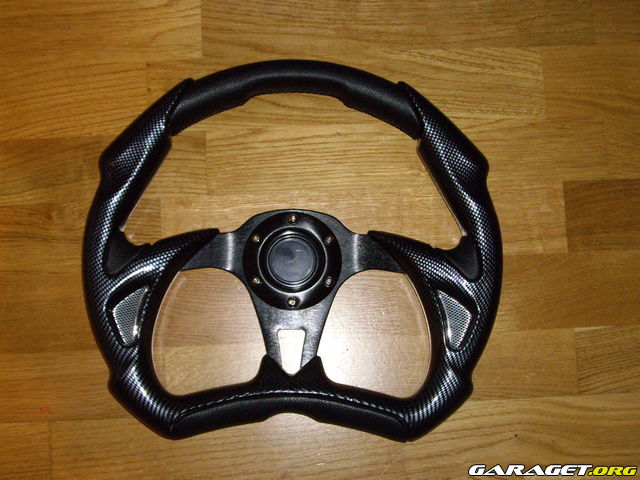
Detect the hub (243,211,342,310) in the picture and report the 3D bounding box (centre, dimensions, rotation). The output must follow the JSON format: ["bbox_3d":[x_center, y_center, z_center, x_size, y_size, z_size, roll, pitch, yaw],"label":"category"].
[{"bbox_3d":[-0.024,0.018,0.872,0.086,0.024,0.086,0,83,-2],"label":"hub"}]

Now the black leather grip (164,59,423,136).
[{"bbox_3d":[-0.021,-0.121,0.875,0.216,0.034,0.069,1,83,-2],"label":"black leather grip"}]

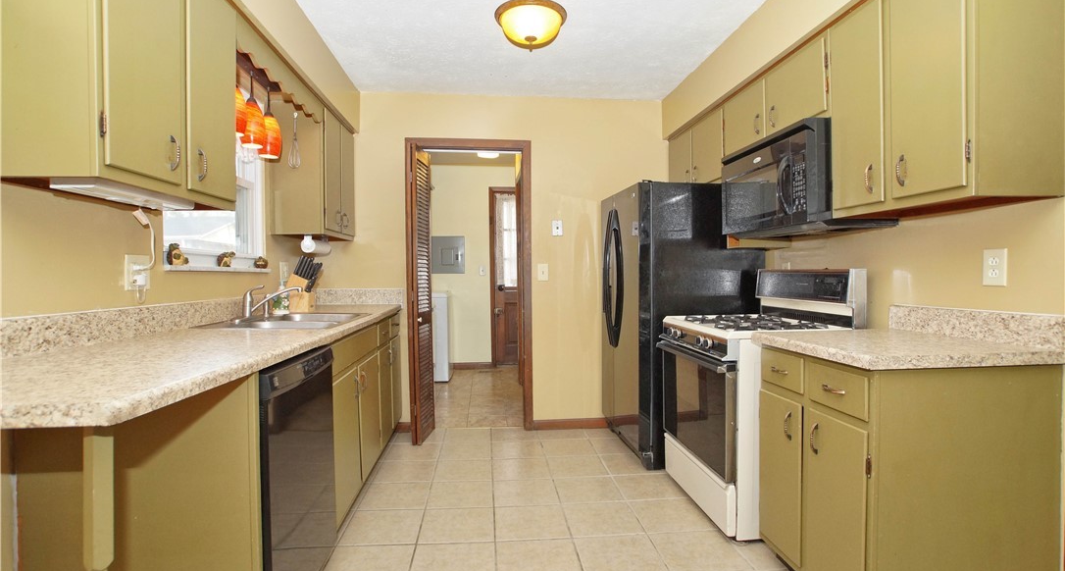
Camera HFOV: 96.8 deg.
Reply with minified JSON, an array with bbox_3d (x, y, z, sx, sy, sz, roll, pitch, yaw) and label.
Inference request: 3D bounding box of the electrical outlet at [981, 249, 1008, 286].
[{"bbox_3d":[1.525,-0.059,1.563,0.008,0.116,0.070,0,1,-6],"label":"electrical outlet"}]

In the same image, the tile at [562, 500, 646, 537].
[{"bbox_3d":[0.333,1.125,2.273,0.328,0.010,0.312,1,1,-6],"label":"tile"}]

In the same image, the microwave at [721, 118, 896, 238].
[{"bbox_3d":[1.217,-0.447,2.192,0.385,0.420,0.700,0,1,-5],"label":"microwave"}]

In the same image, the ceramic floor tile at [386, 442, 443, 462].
[{"bbox_3d":[-0.775,1.093,3.088,0.328,0.010,0.312,1,1,-6],"label":"ceramic floor tile"}]

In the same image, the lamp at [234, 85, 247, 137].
[{"bbox_3d":[-1.394,-0.822,2.200,0.125,0.258,0.125,0,1,-5],"label":"lamp"}]

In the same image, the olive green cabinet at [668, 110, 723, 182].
[{"bbox_3d":[1.238,-0.850,3.226,0.323,0.462,0.836,1,1,-6],"label":"olive green cabinet"}]

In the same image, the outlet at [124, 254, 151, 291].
[{"bbox_3d":[-1.335,-0.042,1.610,0.016,0.118,0.115,0,1,-5],"label":"outlet"}]

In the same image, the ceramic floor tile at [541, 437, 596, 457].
[{"bbox_3d":[0.240,1.103,3.191,0.328,0.010,0.312,1,1,-6],"label":"ceramic floor tile"}]

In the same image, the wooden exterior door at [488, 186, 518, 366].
[{"bbox_3d":[-0.041,-0.072,5.592,0.900,2.050,0.050,0,2,-6],"label":"wooden exterior door"}]

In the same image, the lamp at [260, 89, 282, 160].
[{"bbox_3d":[-1.321,-0.814,2.377,0.108,0.340,0.108,0,1,-5],"label":"lamp"}]

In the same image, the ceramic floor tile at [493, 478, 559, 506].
[{"bbox_3d":[-0.037,1.114,2.545,0.328,0.010,0.312,1,1,-6],"label":"ceramic floor tile"}]

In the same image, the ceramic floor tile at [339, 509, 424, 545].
[{"bbox_3d":[-0.668,1.096,2.124,0.328,0.010,0.303,0,1,-5],"label":"ceramic floor tile"}]

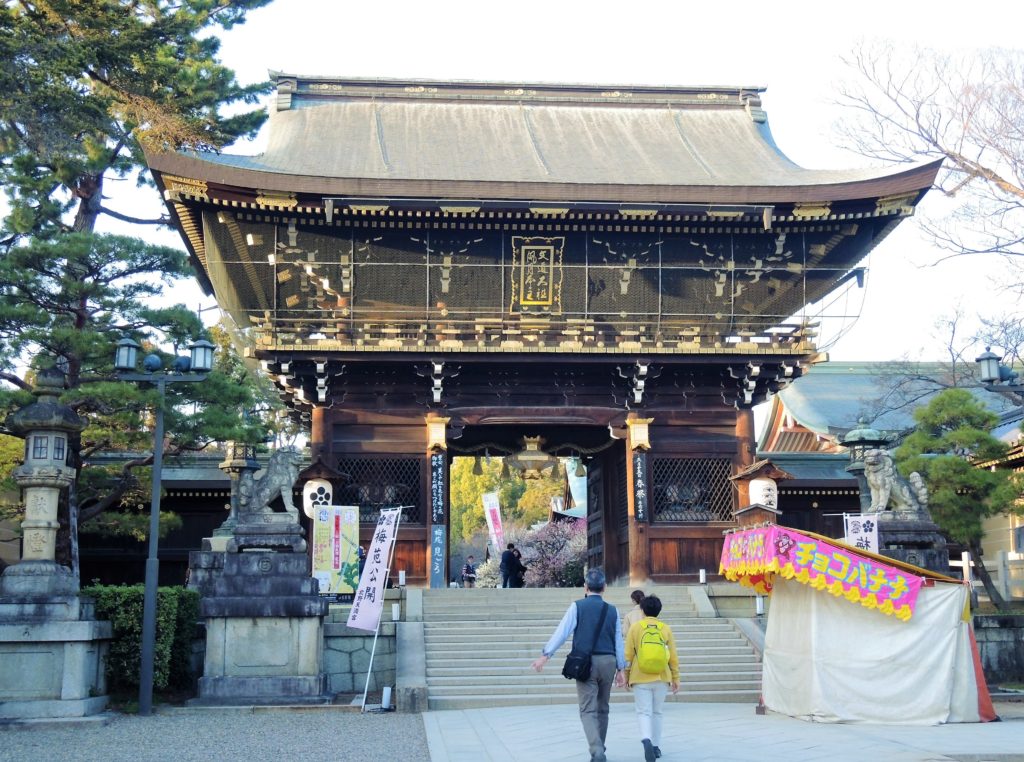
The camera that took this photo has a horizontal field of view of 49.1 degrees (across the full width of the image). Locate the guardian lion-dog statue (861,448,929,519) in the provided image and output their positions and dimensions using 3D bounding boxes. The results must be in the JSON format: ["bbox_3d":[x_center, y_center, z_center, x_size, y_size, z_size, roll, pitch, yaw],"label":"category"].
[{"bbox_3d":[6.505,1.722,19.013,0.970,1.119,0.544,3,-12,-19],"label":"guardian lion-dog statue"}]

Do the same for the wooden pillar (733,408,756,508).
[{"bbox_3d":[5.425,2.692,25.921,0.426,4.028,0.426,0,-11,-5],"label":"wooden pillar"}]

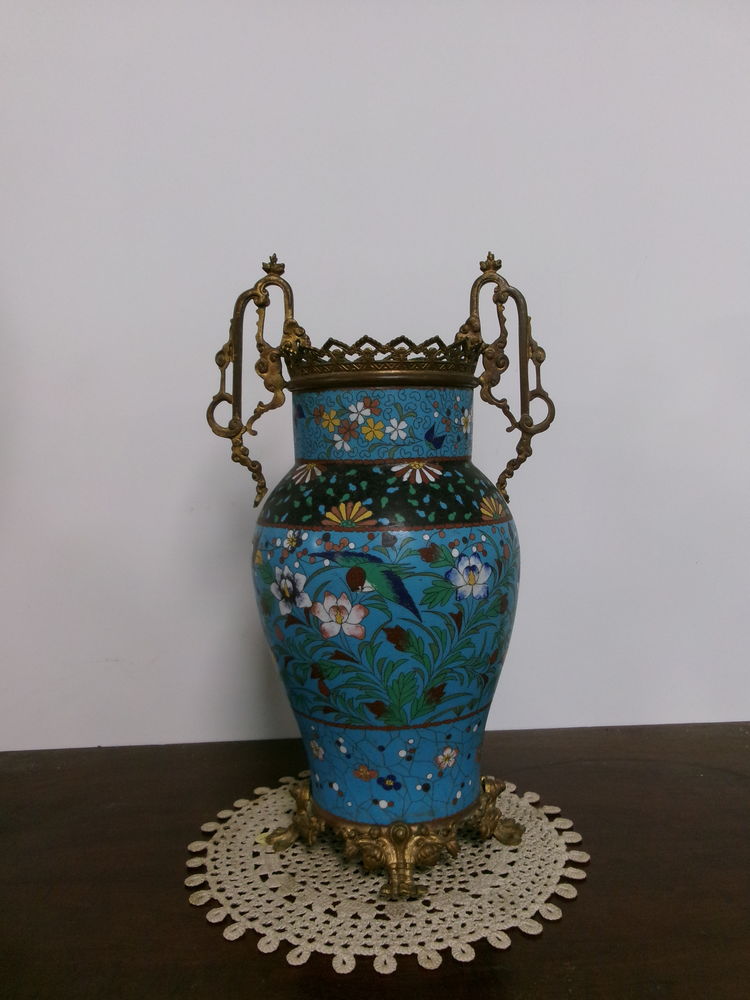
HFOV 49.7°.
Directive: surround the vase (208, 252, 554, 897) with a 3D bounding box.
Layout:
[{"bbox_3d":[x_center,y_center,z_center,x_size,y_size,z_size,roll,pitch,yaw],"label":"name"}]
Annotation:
[{"bbox_3d":[0.009,0.036,0.576,0.243,0.416,0.190,-2,5,0],"label":"vase"}]

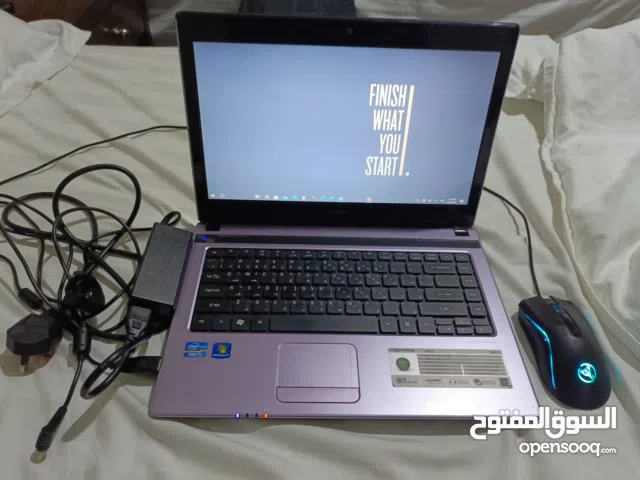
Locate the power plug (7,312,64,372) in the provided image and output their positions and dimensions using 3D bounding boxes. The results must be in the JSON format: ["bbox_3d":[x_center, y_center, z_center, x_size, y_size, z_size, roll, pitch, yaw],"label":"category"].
[{"bbox_3d":[-0.282,0.105,0.440,0.042,0.040,0.050,13,12,-12],"label":"power plug"}]

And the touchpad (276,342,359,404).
[{"bbox_3d":[-0.002,0.123,0.411,0.075,0.003,0.059,1,46,-2],"label":"touchpad"}]

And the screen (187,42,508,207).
[{"bbox_3d":[0.026,-0.120,0.491,0.309,0.174,0.006,1,31,-2],"label":"screen"}]

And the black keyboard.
[{"bbox_3d":[0.024,0.053,0.479,0.302,0.006,0.110,1,46,-2],"label":"black keyboard"}]

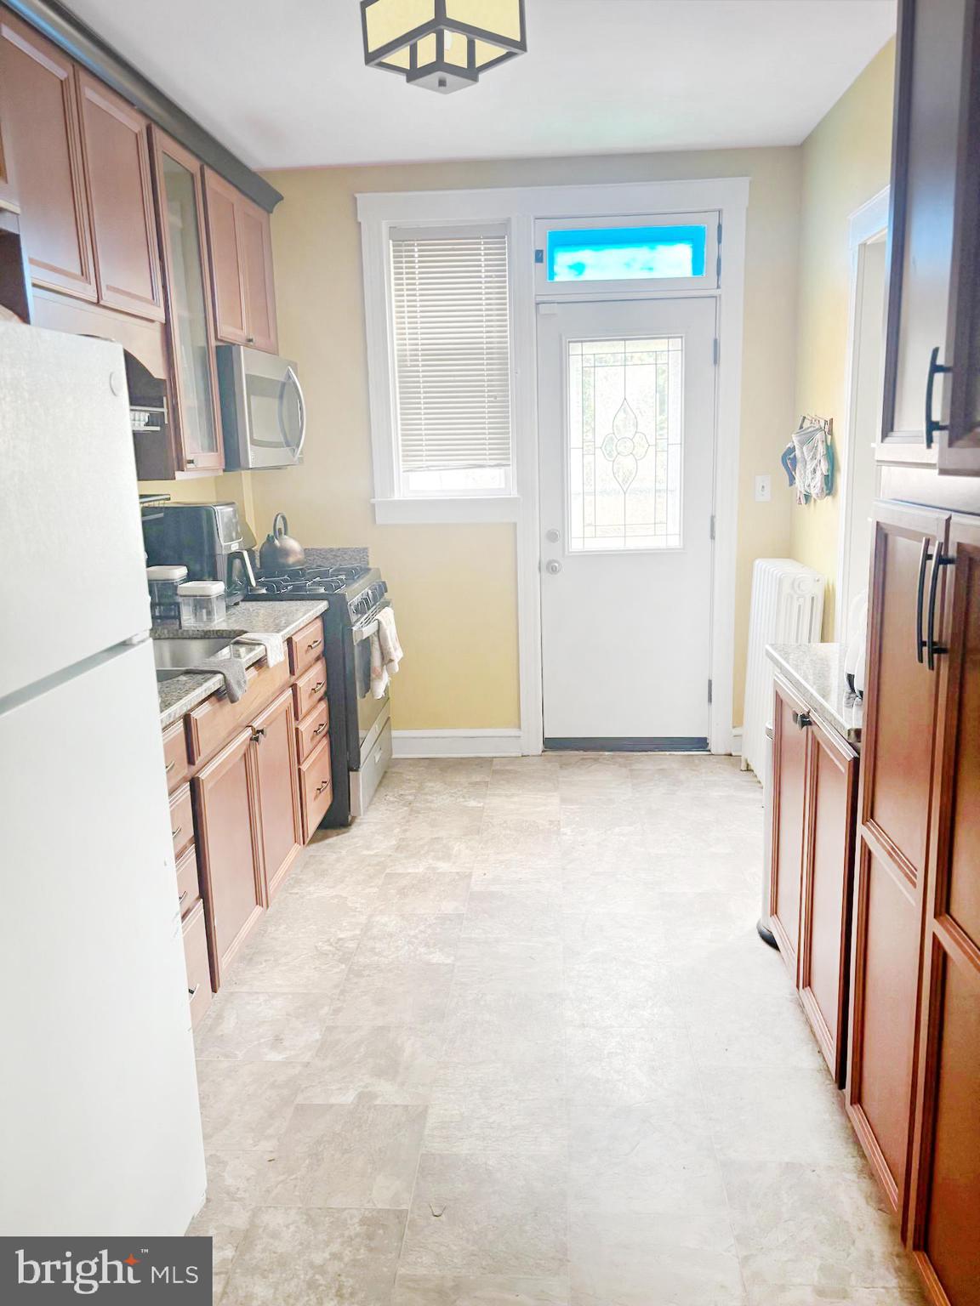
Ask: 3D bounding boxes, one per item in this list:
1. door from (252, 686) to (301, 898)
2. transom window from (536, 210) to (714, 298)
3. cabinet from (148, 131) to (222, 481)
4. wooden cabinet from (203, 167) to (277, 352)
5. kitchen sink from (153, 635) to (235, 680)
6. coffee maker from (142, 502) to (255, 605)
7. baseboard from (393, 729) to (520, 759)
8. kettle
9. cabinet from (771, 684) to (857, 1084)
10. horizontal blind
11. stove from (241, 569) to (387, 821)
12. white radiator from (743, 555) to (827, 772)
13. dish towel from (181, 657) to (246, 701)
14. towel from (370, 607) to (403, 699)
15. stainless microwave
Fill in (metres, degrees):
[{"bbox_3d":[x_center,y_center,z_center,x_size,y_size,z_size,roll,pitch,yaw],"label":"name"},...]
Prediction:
[{"bbox_3d":[-0.695,0.459,3.194,0.022,0.582,0.440,-1,12,4],"label":"door"},{"bbox_3d":[0.587,-1.707,4.217,0.782,0.320,0.045,-1,12,4],"label":"transom window"},{"bbox_3d":[-1.120,-1.096,3.172,0.320,1.040,0.425,-1,12,4],"label":"cabinet"},{"bbox_3d":[-1.088,-1.447,3.723,0.320,0.580,0.790,-1,12,4],"label":"wooden cabinet"},{"bbox_3d":[-0.955,0.122,2.698,0.430,0.210,0.760,-1,12,4],"label":"kitchen sink"},{"bbox_3d":[-1.043,-0.349,3.567,0.365,0.369,0.280,-1,12,4],"label":"coffee maker"},{"bbox_3d":[-0.169,0.435,4.716,0.642,0.135,0.020,-1,12,4],"label":"baseboard"},{"bbox_3d":[-0.910,-0.472,4.270,0.195,0.240,0.200,-2,12,0],"label":"kettle"},{"bbox_3d":[0.984,0.508,2.409,0.432,0.845,0.760,-1,12,4],"label":"cabinet"},{"bbox_3d":[-0.159,-1.278,4.344,0.505,1.163,0.090,-1,12,4],"label":"horizontal blind"},{"bbox_3d":[-0.802,0.148,4.181,0.685,0.955,0.760,-1,12,4],"label":"stove"},{"bbox_3d":[1.214,0.111,4.081,0.190,0.960,0.480,-1,12,4],"label":"white radiator"},{"bbox_3d":[-0.707,0.077,2.519,0.150,0.102,0.180,-1,12,4],"label":"dish towel"},{"bbox_3d":[-0.425,0.004,4.114,0.100,0.355,0.300,-1,12,4],"label":"towel"},{"bbox_3d":[-1.014,-0.932,3.816,0.420,0.415,0.754,-1,12,4],"label":"stainless microwave"}]

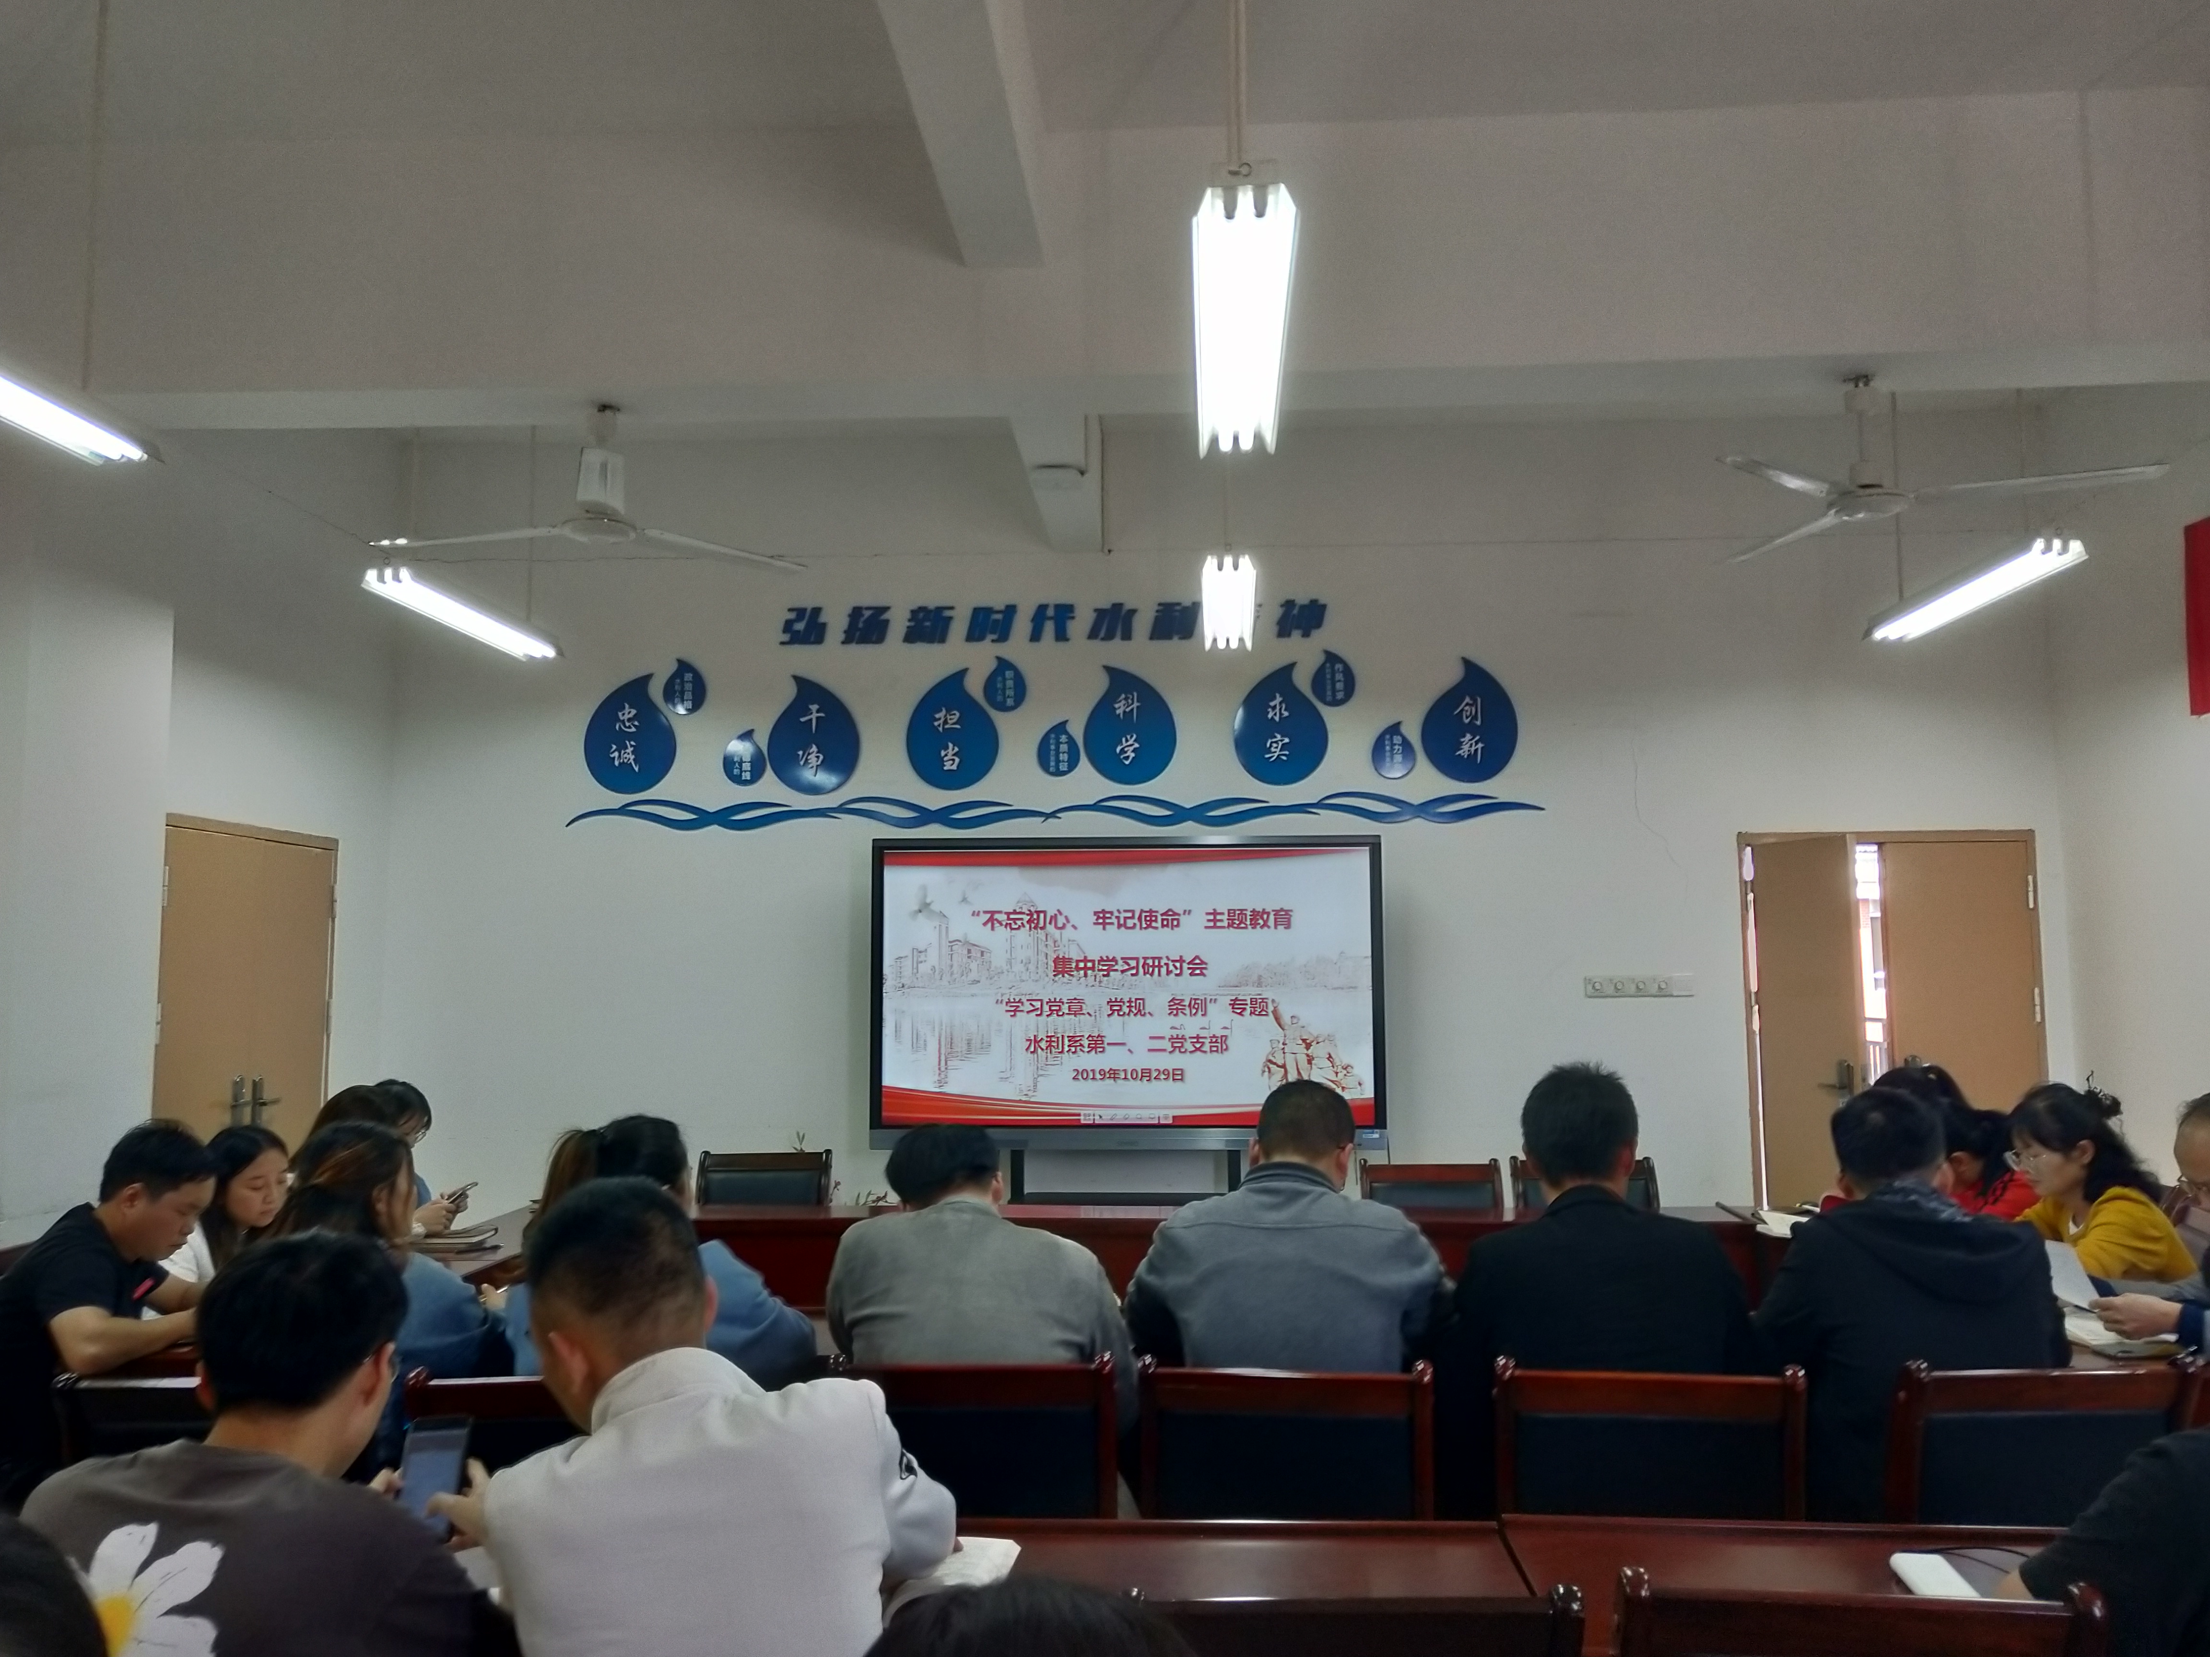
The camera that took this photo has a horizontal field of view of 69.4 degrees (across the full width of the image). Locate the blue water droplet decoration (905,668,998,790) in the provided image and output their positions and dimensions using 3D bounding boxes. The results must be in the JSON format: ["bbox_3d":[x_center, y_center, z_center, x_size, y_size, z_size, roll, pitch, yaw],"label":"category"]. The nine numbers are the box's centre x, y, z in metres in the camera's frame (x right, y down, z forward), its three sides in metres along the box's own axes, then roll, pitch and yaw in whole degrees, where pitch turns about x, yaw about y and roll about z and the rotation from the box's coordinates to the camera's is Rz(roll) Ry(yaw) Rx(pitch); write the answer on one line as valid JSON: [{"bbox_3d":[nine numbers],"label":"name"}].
[{"bbox_3d":[-0.615,-0.401,6.480,0.378,0.501,0.020,-1,-5,4],"label":"blue water droplet decoration"}]

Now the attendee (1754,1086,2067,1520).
[{"bbox_3d":[1.382,1.102,2.820,0.550,1.285,0.760,-1,-5,4],"label":"attendee"}]

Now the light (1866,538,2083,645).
[{"bbox_3d":[2.979,-0.813,5.511,0.180,0.080,1.230,-1,-6,4],"label":"light"}]

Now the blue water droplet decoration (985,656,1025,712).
[{"bbox_3d":[-0.404,-0.585,6.482,0.181,0.233,0.020,-1,-5,4],"label":"blue water droplet decoration"}]

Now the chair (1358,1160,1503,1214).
[{"bbox_3d":[1.083,1.535,5.069,0.468,0.890,0.540,-1,-6,3],"label":"chair"}]

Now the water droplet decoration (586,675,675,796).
[{"bbox_3d":[-1.990,-0.396,6.700,0.393,0.513,0.020,-1,-5,4],"label":"water droplet decoration"}]

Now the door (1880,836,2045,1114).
[{"bbox_3d":[3.448,1.073,6.383,0.575,2.037,0.050,-1,-6,4],"label":"door"}]

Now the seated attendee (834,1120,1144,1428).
[{"bbox_3d":[-0.208,1.152,2.907,0.550,1.214,0.760,-1,-5,4],"label":"seated attendee"}]

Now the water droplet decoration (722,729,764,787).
[{"bbox_3d":[-1.545,-0.302,6.851,0.189,0.251,0.020,-1,-6,4],"label":"water droplet decoration"}]

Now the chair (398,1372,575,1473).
[{"bbox_3d":[-0.889,1.320,2.743,0.468,0.890,0.540,0,-6,-7],"label":"chair"}]

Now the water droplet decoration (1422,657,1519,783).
[{"bbox_3d":[1.479,-0.438,6.468,0.387,0.516,0.020,-1,-5,4],"label":"water droplet decoration"}]

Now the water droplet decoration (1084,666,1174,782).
[{"bbox_3d":[0.104,-0.421,6.560,0.387,0.498,0.020,-1,-5,4],"label":"water droplet decoration"}]

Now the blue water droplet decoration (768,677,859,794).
[{"bbox_3d":[-1.245,-0.399,6.838,0.402,0.520,0.020,-1,-6,4],"label":"blue water droplet decoration"}]

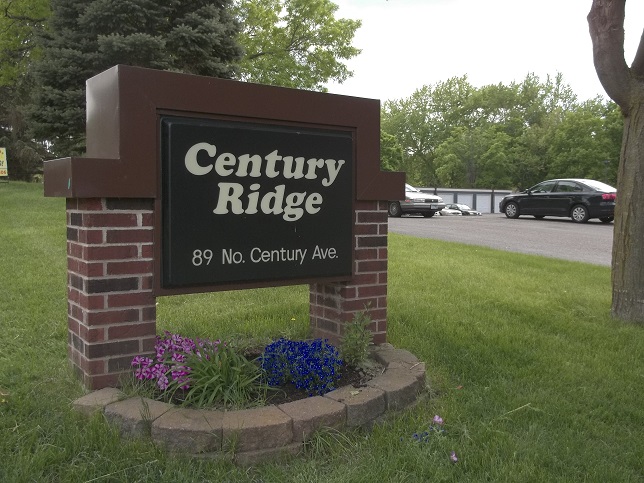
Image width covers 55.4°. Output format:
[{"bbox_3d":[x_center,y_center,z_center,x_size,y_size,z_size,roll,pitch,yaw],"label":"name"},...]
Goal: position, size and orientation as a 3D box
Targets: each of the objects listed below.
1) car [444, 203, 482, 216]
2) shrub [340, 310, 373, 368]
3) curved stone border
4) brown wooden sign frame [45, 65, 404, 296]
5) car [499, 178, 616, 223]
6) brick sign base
[{"bbox_3d":[9.820,-2.040,45.000,1.780,1.430,4.600,-2,4,-36],"label":"car"},{"bbox_3d":[0.201,0.571,3.576,0.181,0.312,0.181,0,3,0],"label":"shrub"},{"bbox_3d":[-0.132,0.789,3.090,1.999,0.157,0.881,-2,4,-36],"label":"curved stone border"},{"bbox_3d":[-0.451,-0.310,3.580,2.054,1.111,0.542,-2,4,-36],"label":"brown wooden sign frame"},{"bbox_3d":[8.390,-1.440,21.500,1.780,1.450,4.630,-2,4,-34],"label":"car"},{"bbox_3d":[-0.453,0.222,3.612,1.882,0.938,0.396,-2,4,-36],"label":"brick sign base"}]

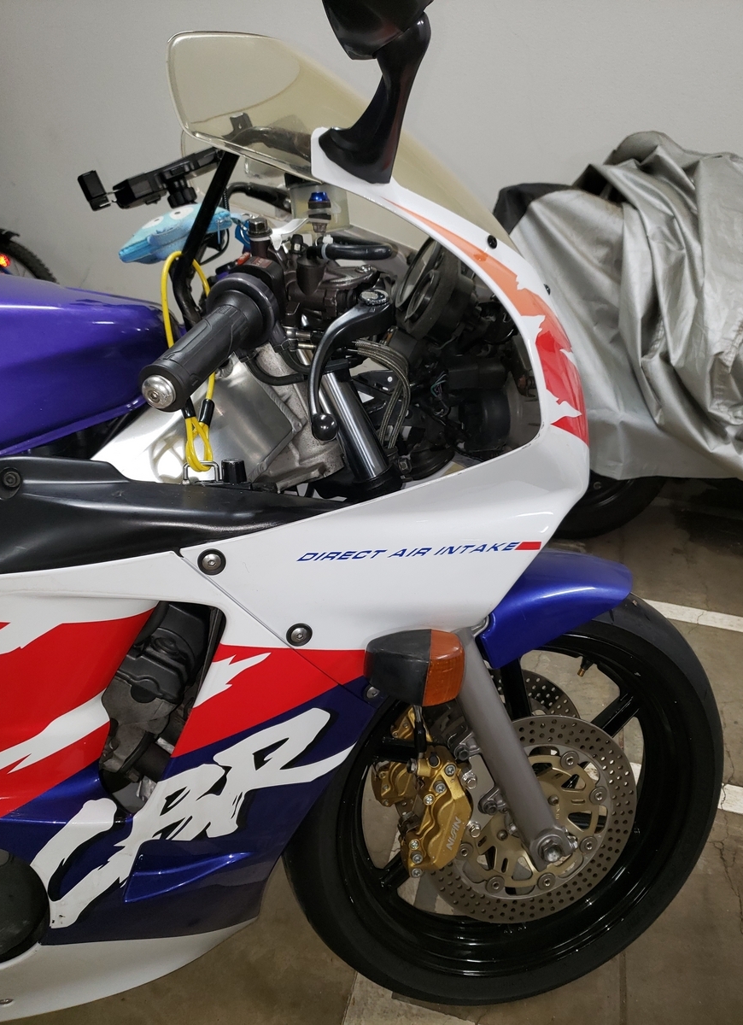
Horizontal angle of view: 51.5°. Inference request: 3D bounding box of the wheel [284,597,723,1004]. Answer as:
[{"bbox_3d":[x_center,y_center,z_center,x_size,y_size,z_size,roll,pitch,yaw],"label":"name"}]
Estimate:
[{"bbox_3d":[0.176,0.354,0.973,0.586,0.586,0.114,-5,13,-13],"label":"wheel"}]

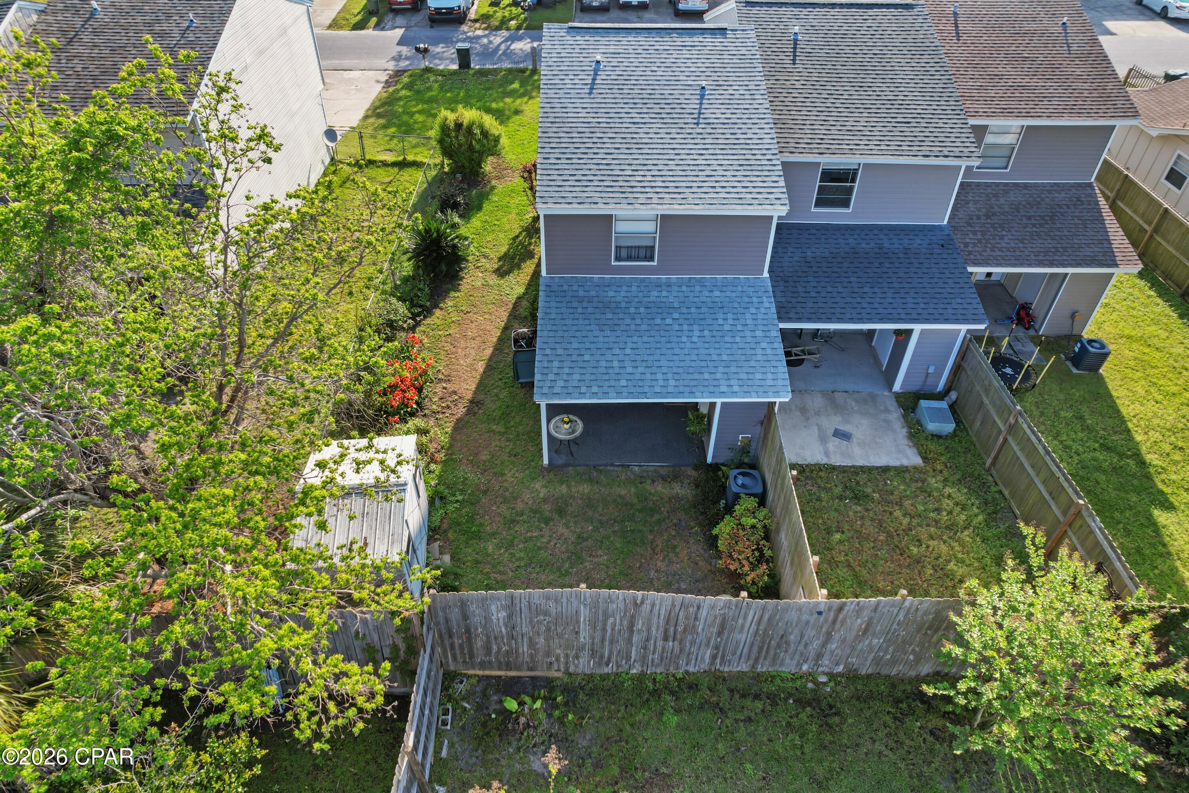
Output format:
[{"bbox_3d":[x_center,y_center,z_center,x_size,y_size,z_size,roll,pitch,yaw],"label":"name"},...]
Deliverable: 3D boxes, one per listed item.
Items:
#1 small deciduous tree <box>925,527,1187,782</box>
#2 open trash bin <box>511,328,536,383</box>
[{"bbox_3d":[6.275,3.714,10.268,2.800,3.400,2.900,0,40,-1],"label":"small deciduous tree"},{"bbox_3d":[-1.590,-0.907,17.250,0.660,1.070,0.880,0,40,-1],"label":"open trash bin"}]

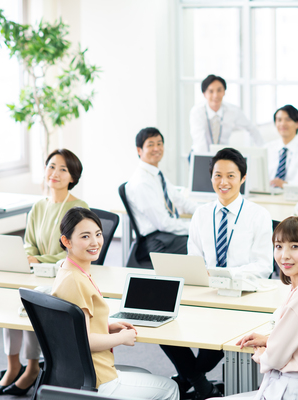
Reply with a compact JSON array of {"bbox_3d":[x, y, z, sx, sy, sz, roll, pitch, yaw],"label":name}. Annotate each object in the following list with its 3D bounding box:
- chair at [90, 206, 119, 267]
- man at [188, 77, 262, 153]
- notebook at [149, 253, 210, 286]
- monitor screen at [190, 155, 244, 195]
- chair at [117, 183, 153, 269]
[{"bbox_3d":[-0.503,0.577,8.234,0.600,0.950,0.600,4,9,33],"label":"chair"},{"bbox_3d":[0.615,-0.207,11.700,0.620,1.580,0.480,1,8,12],"label":"man"},{"bbox_3d":[0.197,0.332,6.982,0.292,0.174,0.285,3,8,25],"label":"notebook"},{"bbox_3d":[0.493,-0.175,9.900,0.450,0.320,0.090,3,8,27],"label":"monitor screen"},{"bbox_3d":[0.101,0.380,9.225,0.600,0.950,0.570,2,7,14],"label":"chair"}]

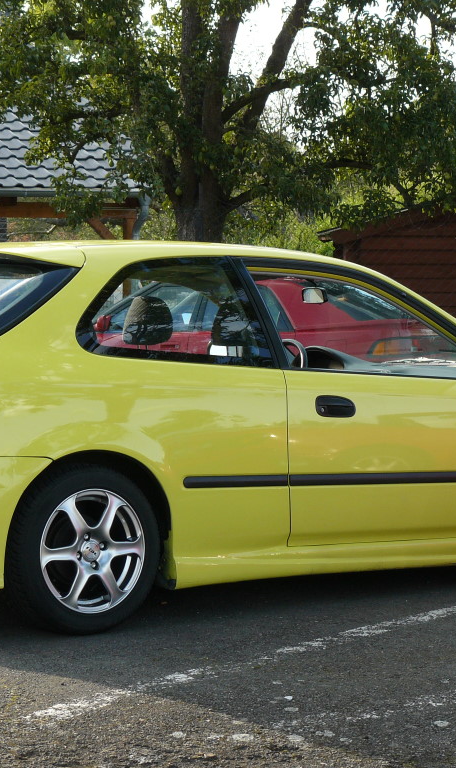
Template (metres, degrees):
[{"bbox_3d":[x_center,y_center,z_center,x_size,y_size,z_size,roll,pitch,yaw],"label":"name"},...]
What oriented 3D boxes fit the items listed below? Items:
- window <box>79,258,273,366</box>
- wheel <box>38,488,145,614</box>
[{"bbox_3d":[-0.193,-0.242,8.032,0.790,0.428,0.060,-1,-22,-37],"label":"window"},{"bbox_3d":[-0.495,0.552,7.819,0.415,0.415,0.175,-1,3,-36],"label":"wheel"}]

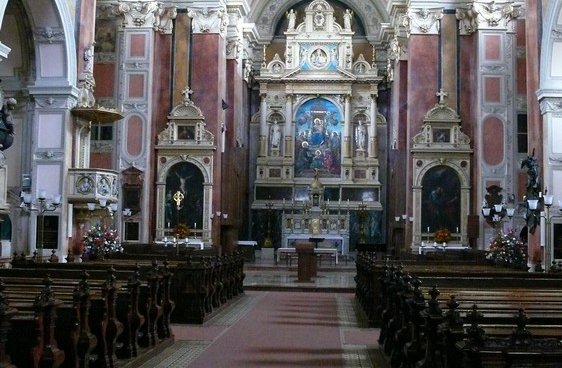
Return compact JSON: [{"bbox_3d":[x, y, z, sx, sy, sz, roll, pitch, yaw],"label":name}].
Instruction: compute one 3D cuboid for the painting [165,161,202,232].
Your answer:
[{"bbox_3d":[-4.335,0.538,34.101,1.714,3.102,0.120,1,-4,4],"label":"painting"}]

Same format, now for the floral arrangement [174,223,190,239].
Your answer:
[{"bbox_3d":[-4.351,2.098,33.485,0.665,0.699,0.620,1,-4,4],"label":"floral arrangement"}]

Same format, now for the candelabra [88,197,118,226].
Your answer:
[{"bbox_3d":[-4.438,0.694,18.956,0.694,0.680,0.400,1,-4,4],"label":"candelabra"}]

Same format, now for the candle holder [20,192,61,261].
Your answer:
[{"bbox_3d":[-5.053,1.367,15.881,0.820,2.424,0.500,1,-4,4],"label":"candle holder"}]

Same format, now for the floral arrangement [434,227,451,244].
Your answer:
[{"bbox_3d":[6.979,2.225,32.760,0.701,0.701,0.613,1,-4,4],"label":"floral arrangement"}]

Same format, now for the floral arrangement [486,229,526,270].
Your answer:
[{"bbox_3d":[5.934,1.706,19.904,1.098,1.098,1.018,1,-4,4],"label":"floral arrangement"}]

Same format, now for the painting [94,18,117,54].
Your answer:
[{"bbox_3d":[-8.212,-6.931,35.382,1.161,1.683,0.100,1,-4,4],"label":"painting"}]

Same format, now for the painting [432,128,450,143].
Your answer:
[{"bbox_3d":[7.107,-2.128,33.572,0.774,0.668,0.100,1,-4,4],"label":"painting"}]

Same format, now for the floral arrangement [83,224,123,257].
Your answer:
[{"bbox_3d":[-5.275,1.684,22.403,1.046,1.000,0.950,1,-4,4],"label":"floral arrangement"}]

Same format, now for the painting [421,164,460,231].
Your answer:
[{"bbox_3d":[7.010,0.687,33.173,1.745,2.983,0.150,1,-4,4],"label":"painting"}]

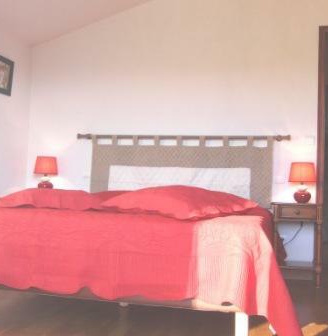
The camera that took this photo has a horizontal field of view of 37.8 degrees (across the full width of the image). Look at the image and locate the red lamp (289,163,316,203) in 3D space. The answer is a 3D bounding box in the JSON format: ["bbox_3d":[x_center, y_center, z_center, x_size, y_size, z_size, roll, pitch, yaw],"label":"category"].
[{"bbox_3d":[1.129,0.124,3.897,0.217,0.334,0.217,1,-1,12],"label":"red lamp"}]

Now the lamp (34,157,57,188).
[{"bbox_3d":[-1.073,0.064,4.374,0.217,0.334,0.217,1,-1,12],"label":"lamp"}]

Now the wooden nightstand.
[{"bbox_3d":[1.067,0.609,3.900,0.387,0.639,0.285,1,-1,12],"label":"wooden nightstand"}]

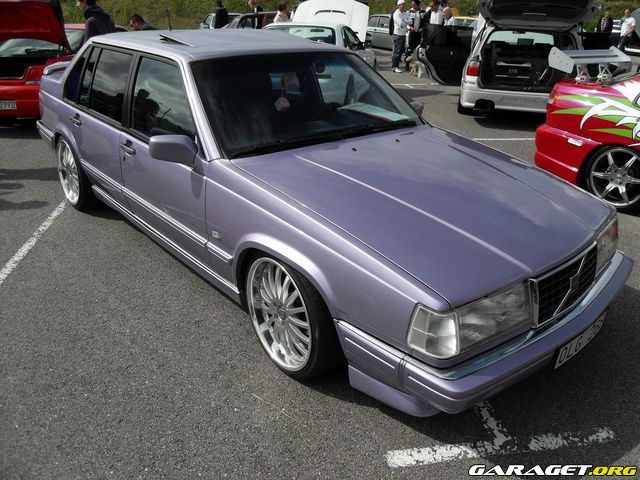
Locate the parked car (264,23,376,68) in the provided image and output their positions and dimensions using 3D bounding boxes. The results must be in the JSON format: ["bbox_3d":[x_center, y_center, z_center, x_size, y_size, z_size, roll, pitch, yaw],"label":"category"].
[{"bbox_3d":[-0.027,-3.317,9.547,1.740,1.290,4.200,7,26,11],"label":"parked car"}]

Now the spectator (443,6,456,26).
[{"bbox_3d":[3.133,-4.966,12.971,0.360,1.600,0.480,-10,28,-24],"label":"spectator"}]

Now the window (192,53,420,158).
[{"bbox_3d":[-0.017,-0.877,3.089,1.480,0.120,0.700,-19,67,-38],"label":"window"}]

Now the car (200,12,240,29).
[{"bbox_3d":[-3.061,-6.775,17.225,1.700,1.410,4.250,-8,26,-20],"label":"car"}]

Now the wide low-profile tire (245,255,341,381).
[{"bbox_3d":[-0.111,0.325,2.522,0.250,0.655,0.655,-16,31,-34],"label":"wide low-profile tire"}]

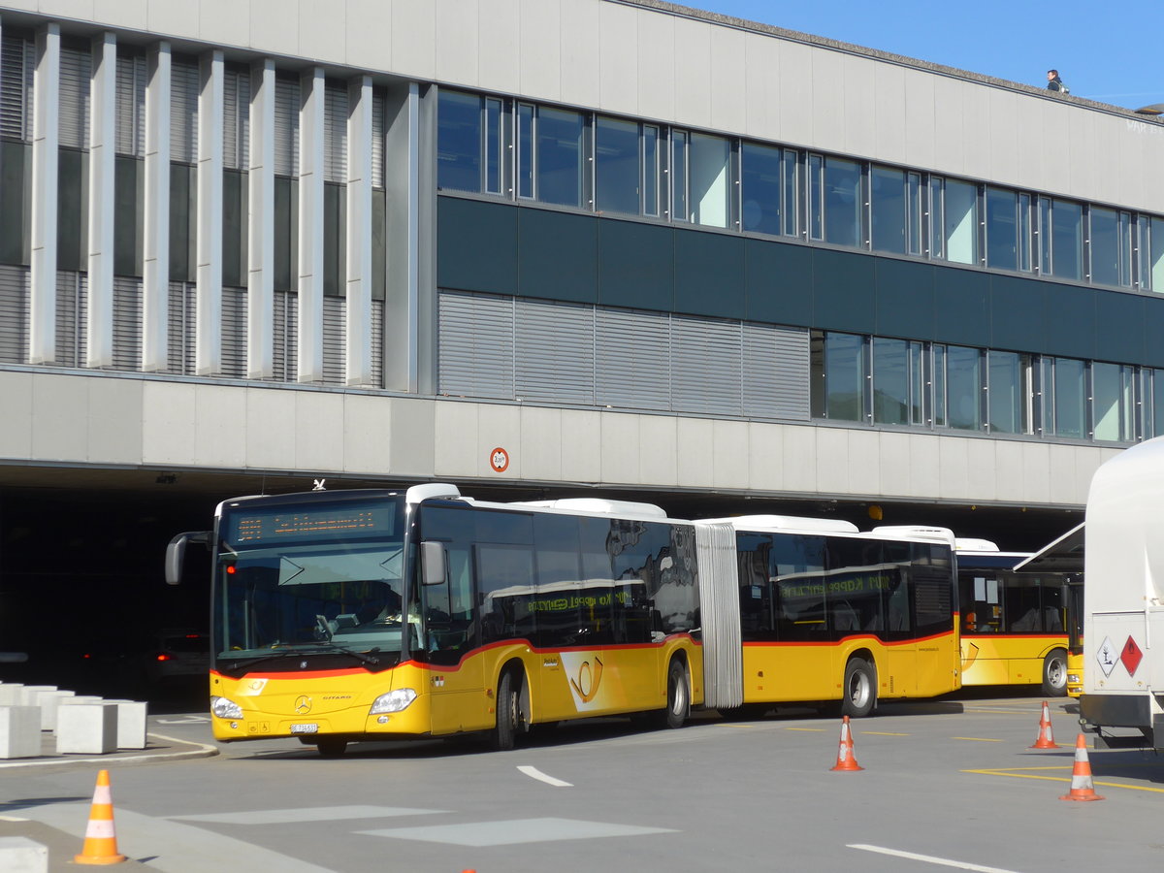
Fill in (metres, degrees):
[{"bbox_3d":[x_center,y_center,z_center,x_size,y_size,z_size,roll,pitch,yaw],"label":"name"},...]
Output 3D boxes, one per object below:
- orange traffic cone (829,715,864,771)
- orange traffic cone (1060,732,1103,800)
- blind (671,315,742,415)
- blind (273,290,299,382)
[{"bbox_3d":[2.465,2.847,25.000,0.320,0.510,0.320,0,-4,0],"label":"orange traffic cone"},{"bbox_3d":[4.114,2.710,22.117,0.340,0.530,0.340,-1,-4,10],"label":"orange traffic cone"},{"bbox_3d":[2.277,-1.254,48.953,0.080,1.683,1.895,-4,-5,44],"label":"blind"},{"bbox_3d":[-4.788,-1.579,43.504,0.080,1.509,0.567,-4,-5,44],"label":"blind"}]

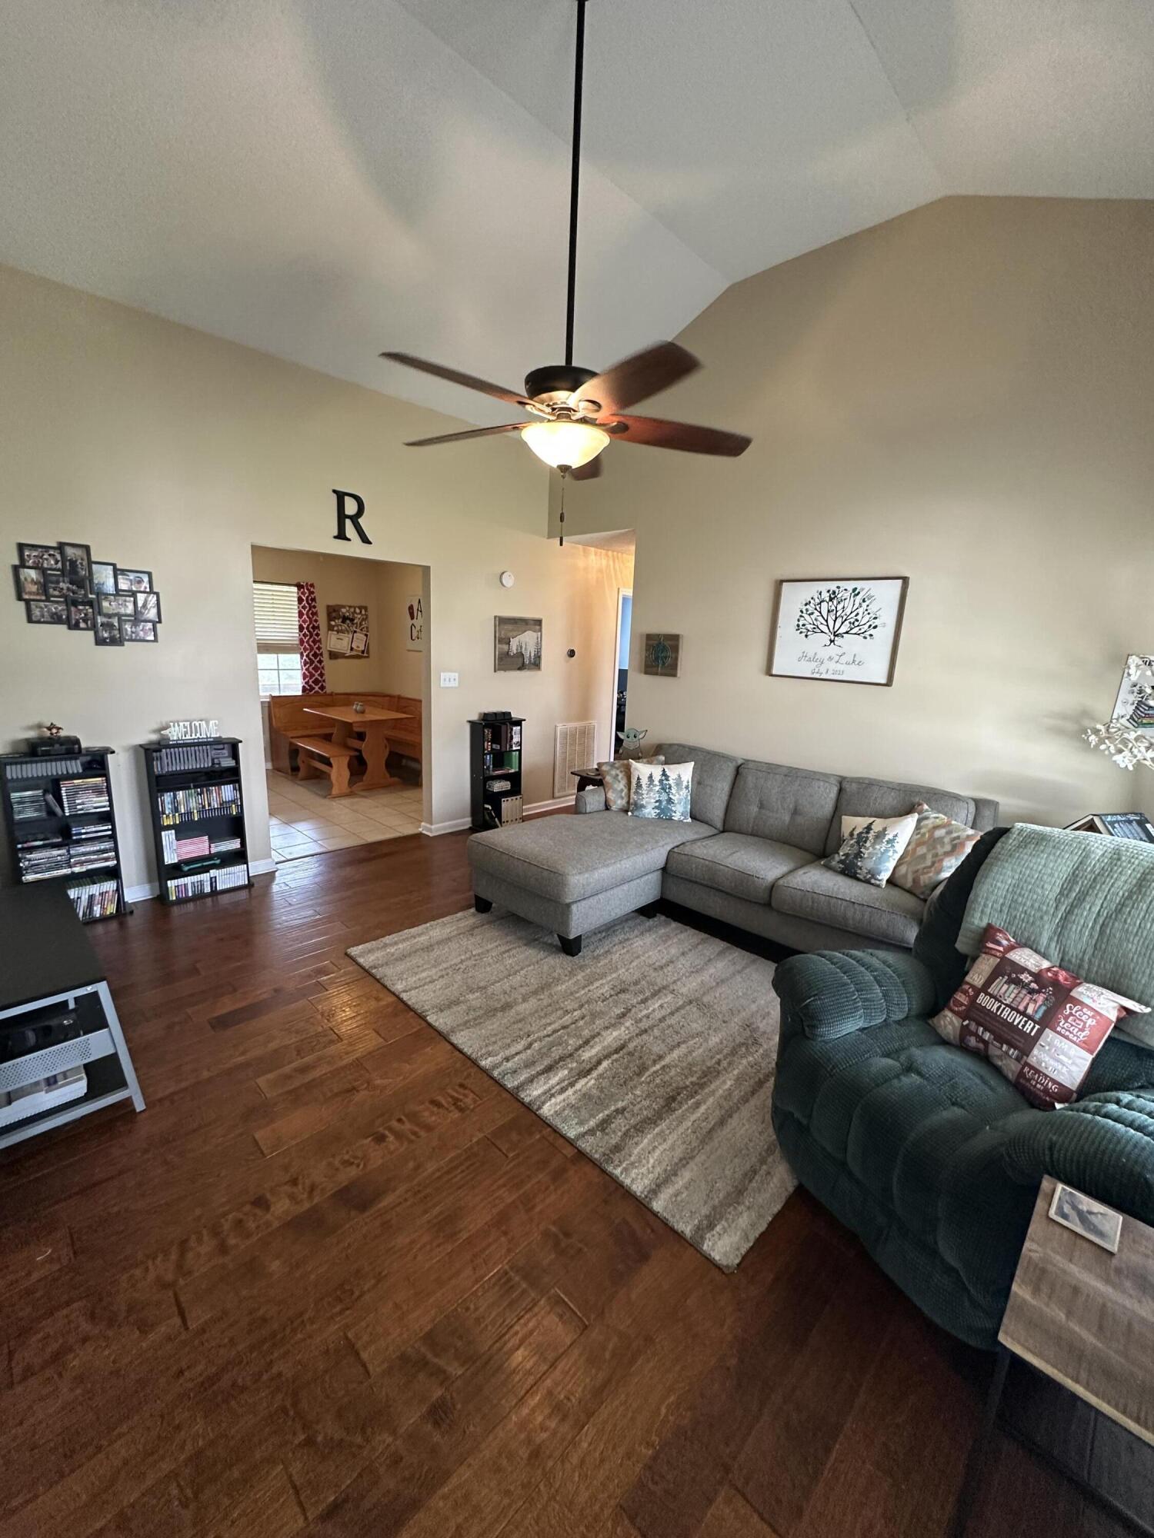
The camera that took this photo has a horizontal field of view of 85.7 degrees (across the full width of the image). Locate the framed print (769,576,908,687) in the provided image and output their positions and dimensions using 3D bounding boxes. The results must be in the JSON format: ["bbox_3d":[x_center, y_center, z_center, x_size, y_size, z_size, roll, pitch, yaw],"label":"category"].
[{"bbox_3d":[1.546,-0.833,3.762,0.780,0.602,0.025,14,16,43],"label":"framed print"}]

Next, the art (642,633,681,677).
[{"bbox_3d":[0.641,-0.847,4.658,0.314,0.301,0.028,14,16,43],"label":"art"}]

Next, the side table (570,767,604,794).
[{"bbox_3d":[0.226,0.323,4.923,0.354,0.596,0.443,14,16,43],"label":"side table"}]

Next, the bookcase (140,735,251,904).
[{"bbox_3d":[-2.250,0.306,3.716,0.178,0.921,0.506,14,16,43],"label":"bookcase"}]

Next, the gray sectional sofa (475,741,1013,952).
[{"bbox_3d":[0.752,0.479,3.494,2.343,0.918,1.691,14,16,43],"label":"gray sectional sofa"}]

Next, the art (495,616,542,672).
[{"bbox_3d":[-0.508,-1.059,5.309,0.034,0.454,0.489,14,16,43],"label":"art"}]

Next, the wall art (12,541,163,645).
[{"bbox_3d":[-2.524,-0.900,3.244,0.023,0.506,0.603,14,16,43],"label":"wall art"}]

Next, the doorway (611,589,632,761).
[{"bbox_3d":[0.641,-0.803,6.686,0.131,2.112,0.865,14,16,43],"label":"doorway"}]

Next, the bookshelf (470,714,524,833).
[{"bbox_3d":[-0.674,0.041,5.301,0.178,0.921,0.483,14,16,43],"label":"bookshelf"}]

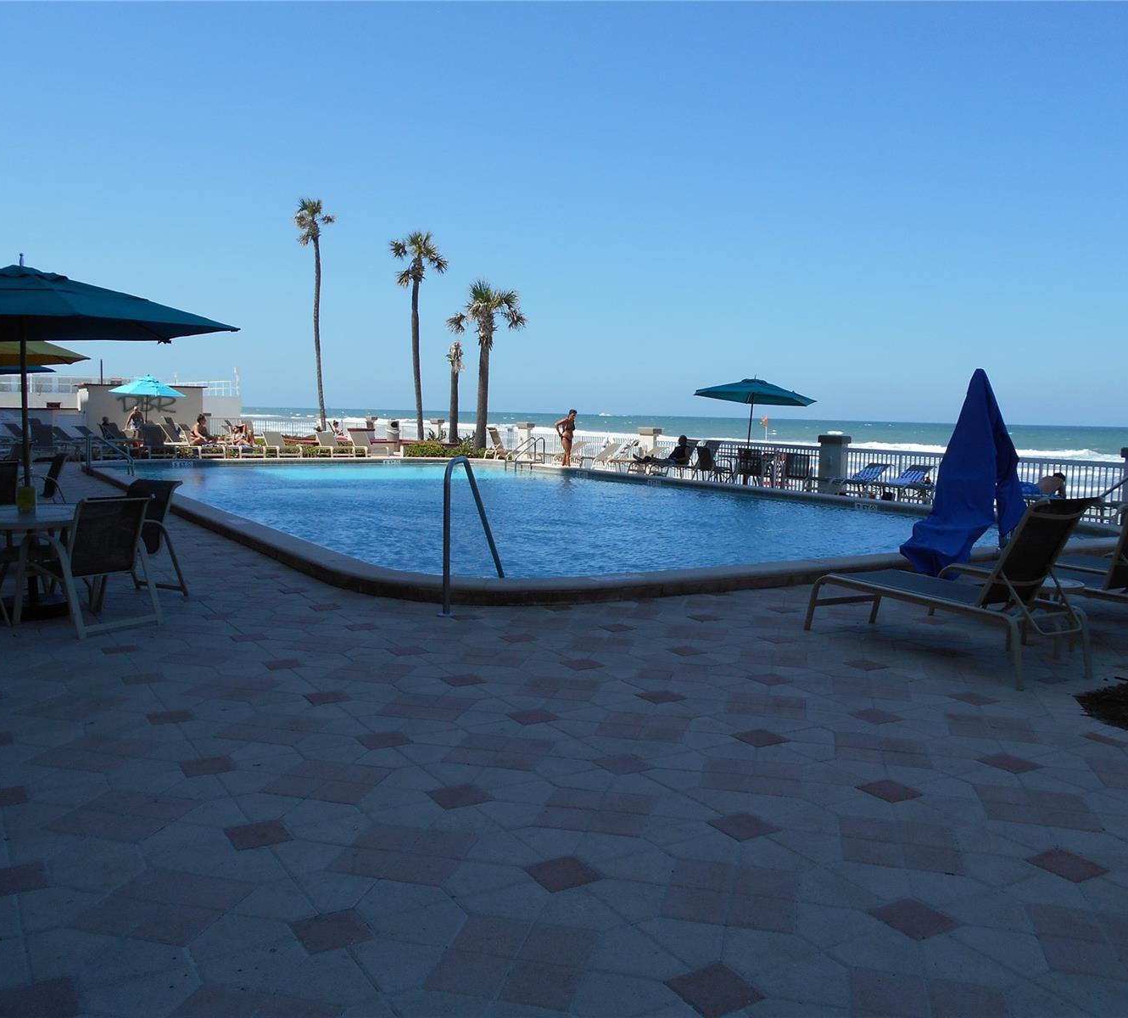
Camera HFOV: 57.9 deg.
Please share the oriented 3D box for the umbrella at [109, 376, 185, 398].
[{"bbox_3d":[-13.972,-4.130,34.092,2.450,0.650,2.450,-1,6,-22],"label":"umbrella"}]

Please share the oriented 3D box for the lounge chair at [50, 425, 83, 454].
[{"bbox_3d":[-15.241,-2.047,31.276,1.750,0.860,0.670,3,6,23],"label":"lounge chair"}]

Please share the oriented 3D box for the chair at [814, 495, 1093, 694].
[{"bbox_3d":[2.540,0.414,6.849,0.670,1.110,1.850,-2,6,-28],"label":"chair"}]

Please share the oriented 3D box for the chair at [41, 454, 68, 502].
[{"bbox_3d":[-6.848,-0.252,13.449,0.700,0.960,0.630,-1,6,-26],"label":"chair"}]

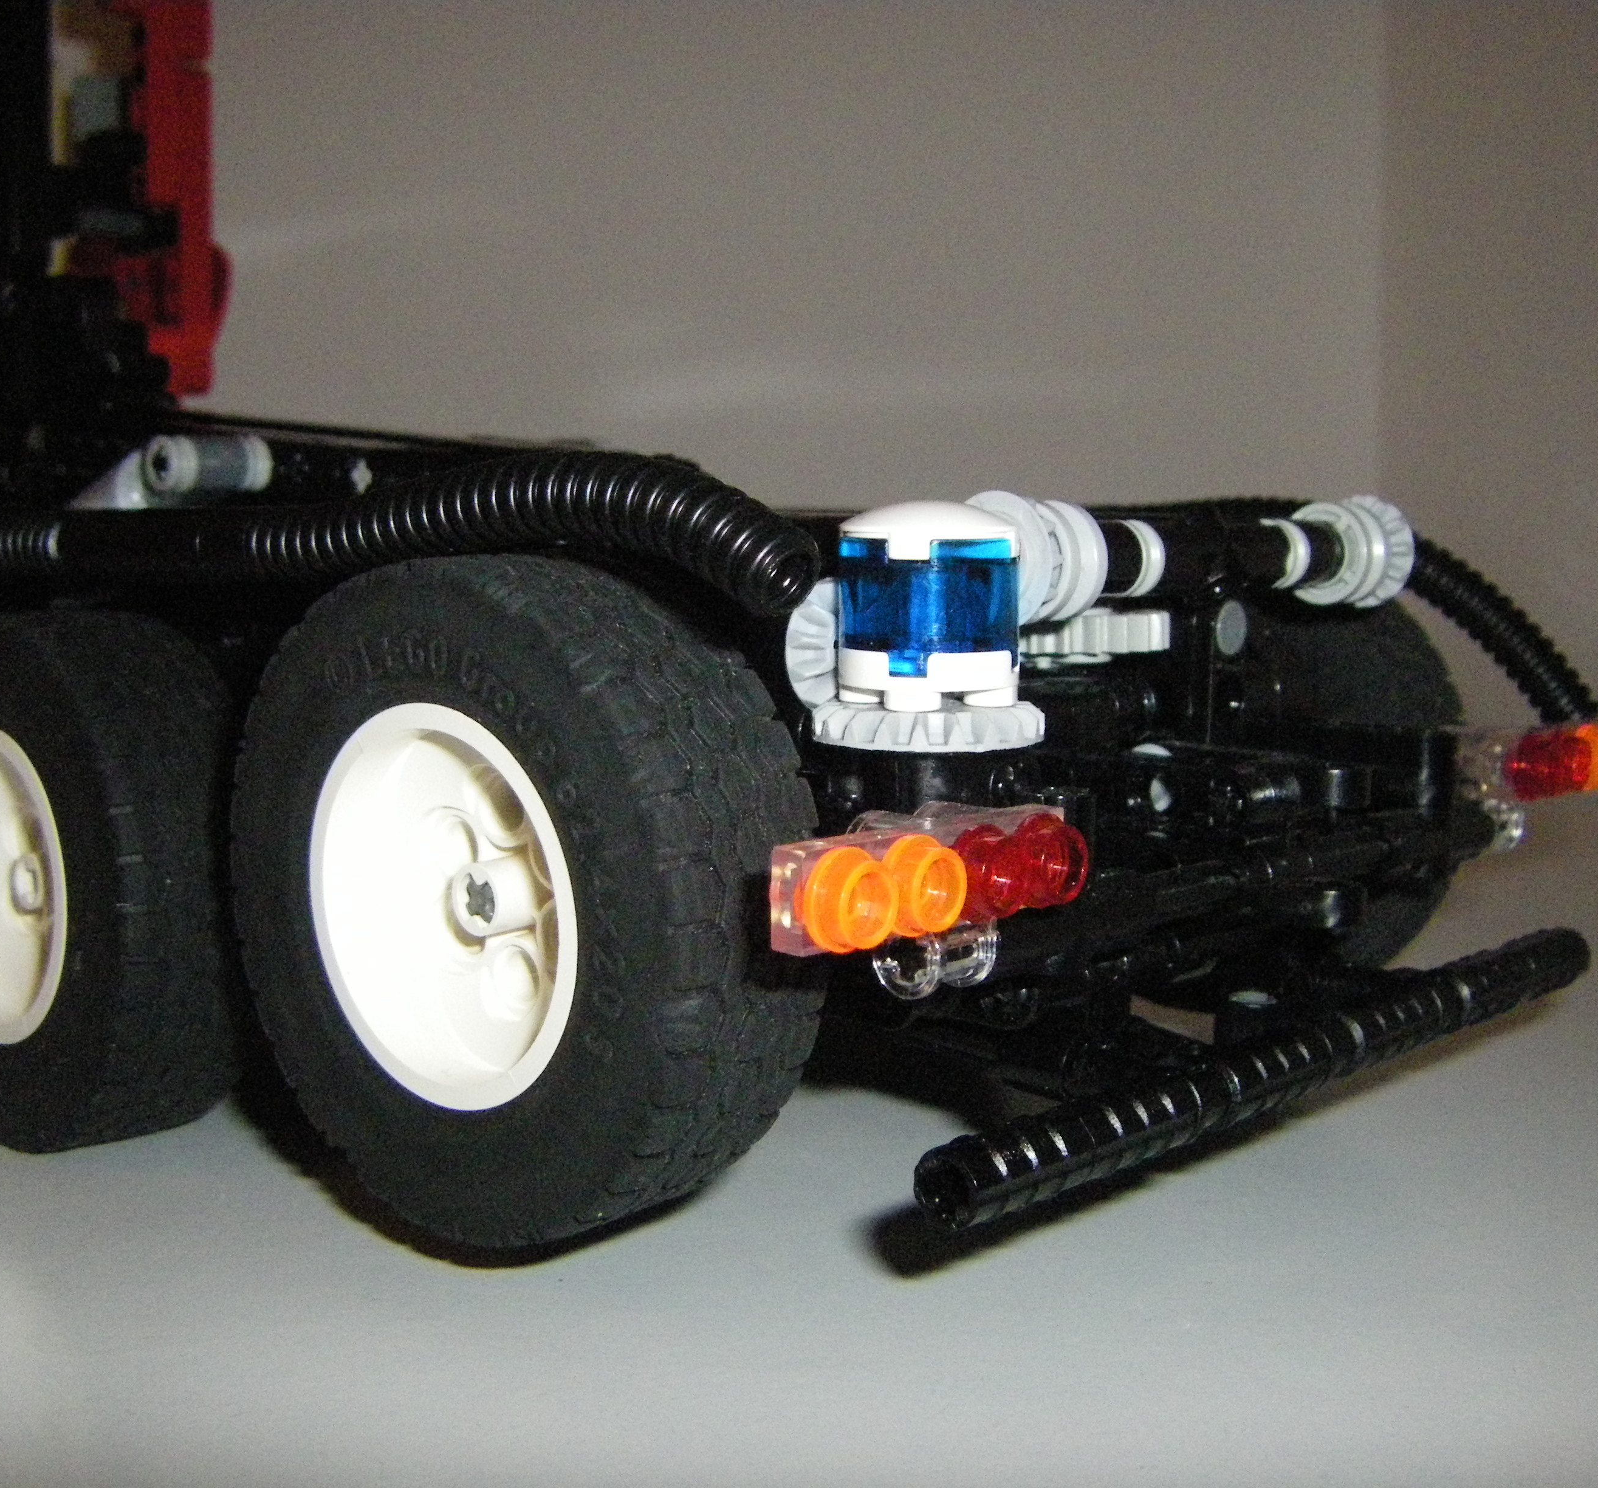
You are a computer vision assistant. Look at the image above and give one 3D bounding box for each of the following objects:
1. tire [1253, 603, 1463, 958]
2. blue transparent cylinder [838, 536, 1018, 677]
[{"bbox_3d":[0.058,0.005,0.295,0.064,0.064,0.028,5,7,43],"label":"tire"},{"bbox_3d":[0.012,-0.013,0.194,0.016,0.012,0.016,0,5,0],"label":"blue transparent cylinder"}]

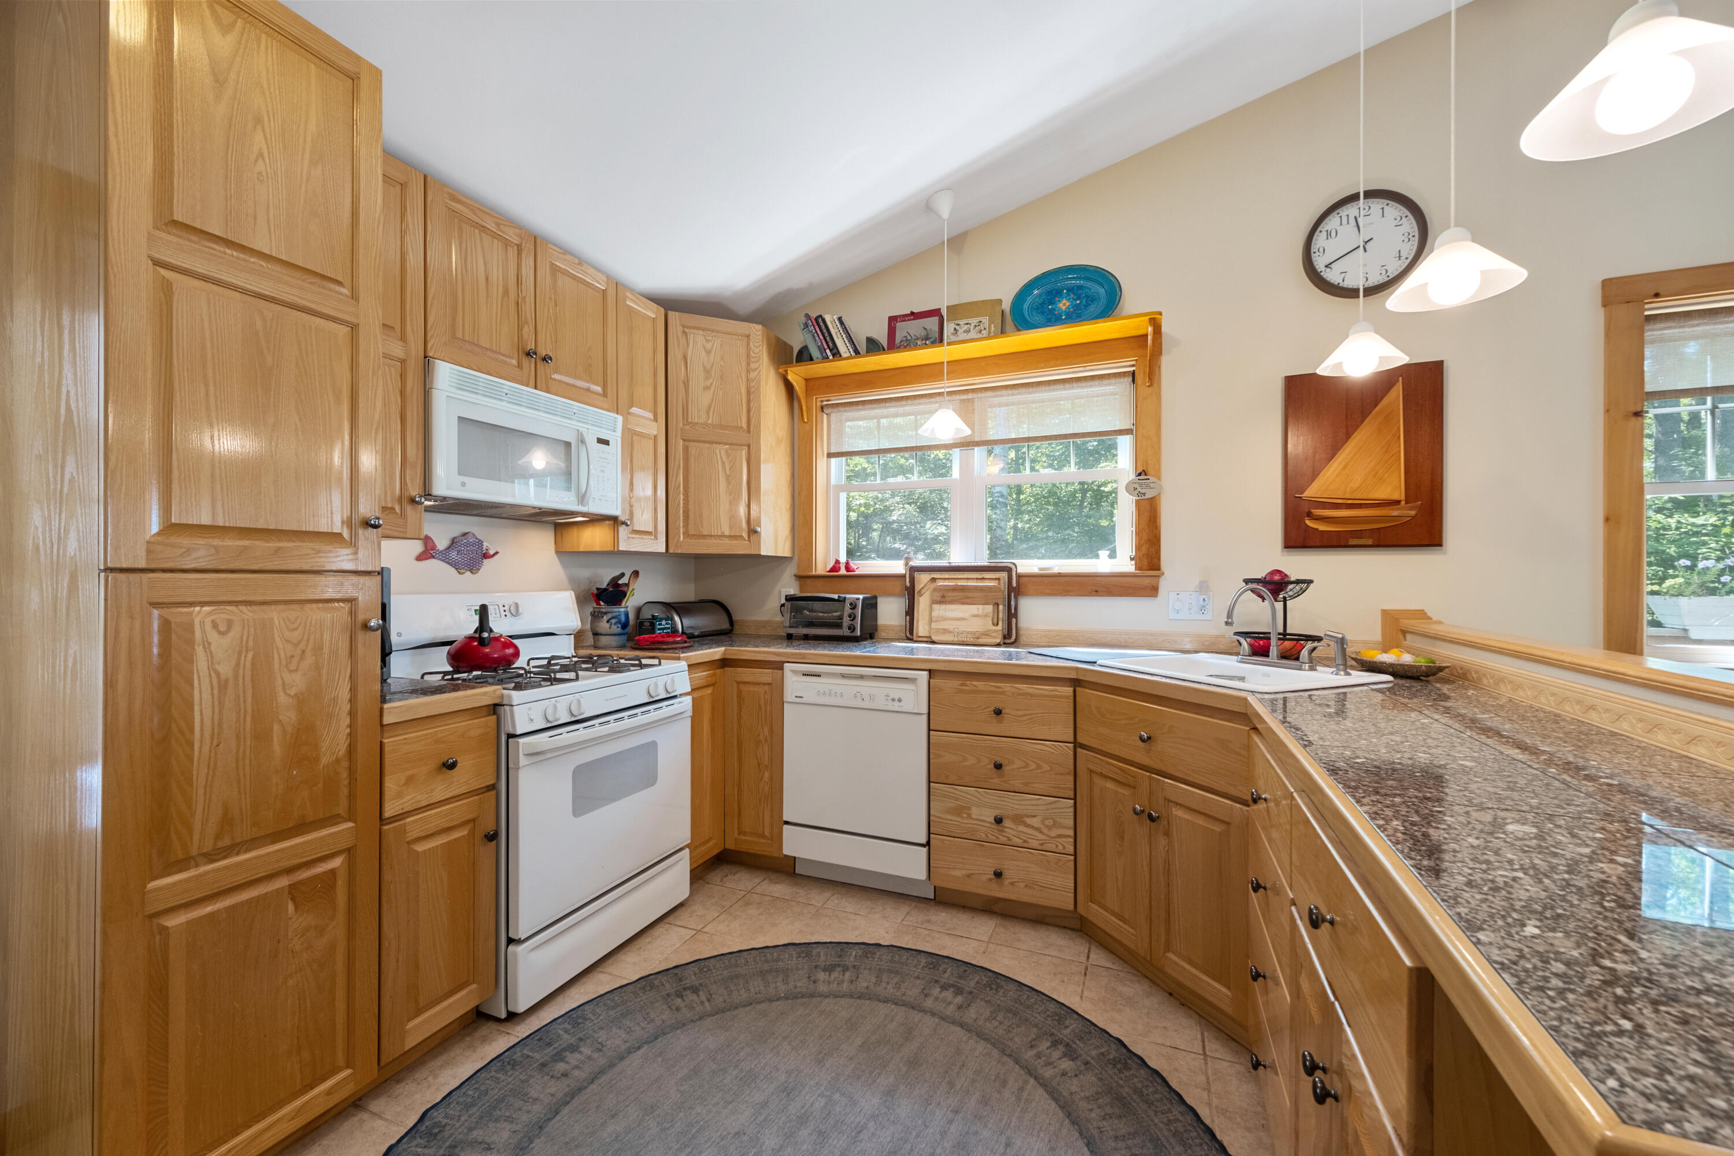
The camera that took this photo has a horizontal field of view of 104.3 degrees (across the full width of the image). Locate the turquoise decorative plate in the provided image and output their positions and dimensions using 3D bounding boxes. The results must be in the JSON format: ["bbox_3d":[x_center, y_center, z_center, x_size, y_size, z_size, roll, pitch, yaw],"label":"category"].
[{"bbox_3d":[0.812,-1.143,2.778,0.446,0.303,0.035,0,-7,24],"label":"turquoise decorative plate"}]

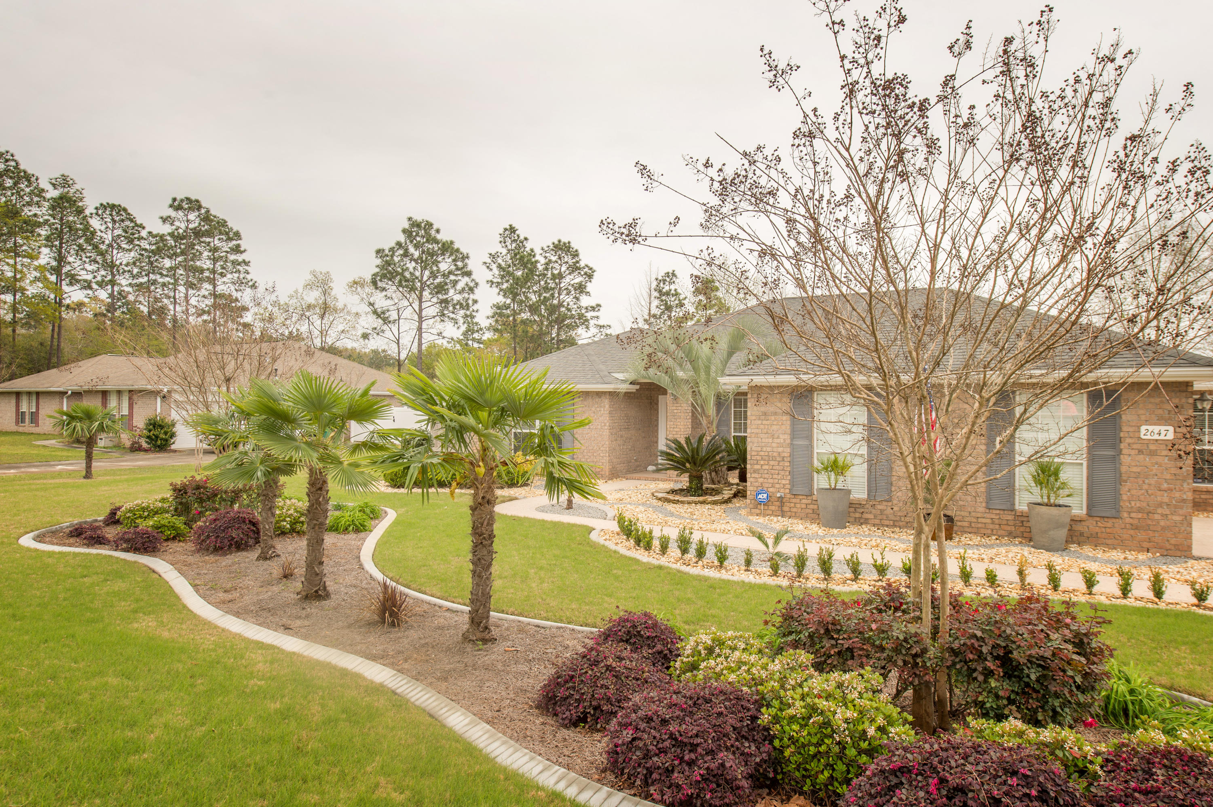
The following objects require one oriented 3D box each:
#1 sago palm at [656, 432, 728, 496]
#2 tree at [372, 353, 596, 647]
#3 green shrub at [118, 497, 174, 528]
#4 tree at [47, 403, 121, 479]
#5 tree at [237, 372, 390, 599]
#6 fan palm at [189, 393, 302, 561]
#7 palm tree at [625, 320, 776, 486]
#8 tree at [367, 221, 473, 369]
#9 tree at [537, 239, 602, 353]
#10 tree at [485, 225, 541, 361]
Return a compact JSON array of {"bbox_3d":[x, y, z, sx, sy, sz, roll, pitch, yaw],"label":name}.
[{"bbox_3d":[1.814,1.252,15.500,1.500,1.320,1.500,0,1,0],"label":"sago palm"},{"bbox_3d":[-1.105,0.833,6.720,2.100,2.570,2.050,0,1,0],"label":"tree"},{"bbox_3d":[-7.966,1.810,12.800,0.850,0.470,0.800,0,1,0],"label":"green shrub"},{"bbox_3d":[-14.200,0.990,20.200,1.750,2.030,1.750,0,1,0],"label":"tree"},{"bbox_3d":[-3.257,0.870,8.200,1.680,2.460,1.700,0,1,0],"label":"tree"},{"bbox_3d":[-4.874,0.951,10.200,1.700,2.250,1.700,0,1,0],"label":"fan palm"},{"bbox_3d":[2.233,0.021,17.200,3.400,3.800,3.300,0,1,0],"label":"palm tree"},{"bbox_3d":[-16.256,-7.440,65.000,9.000,17.800,8.500,0,1,0],"label":"tree"},{"bbox_3d":[-3.638,-7.275,72.000,6.300,17.300,6.000,0,1,0],"label":"tree"},{"bbox_3d":[-9.165,-8.025,72.000,5.300,18.800,5.300,0,1,0],"label":"tree"}]

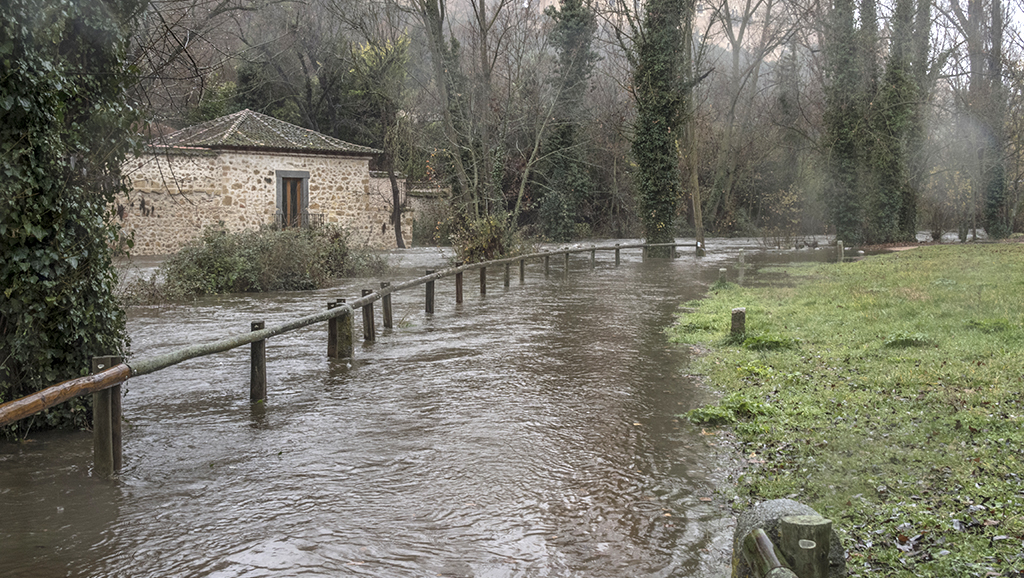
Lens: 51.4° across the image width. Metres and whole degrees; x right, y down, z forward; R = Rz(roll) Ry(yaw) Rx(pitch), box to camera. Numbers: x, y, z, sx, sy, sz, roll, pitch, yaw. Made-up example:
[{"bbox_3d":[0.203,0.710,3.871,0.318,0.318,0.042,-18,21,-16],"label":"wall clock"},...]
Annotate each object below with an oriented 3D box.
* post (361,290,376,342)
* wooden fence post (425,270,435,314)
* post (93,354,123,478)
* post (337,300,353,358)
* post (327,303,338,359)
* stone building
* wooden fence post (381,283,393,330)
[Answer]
[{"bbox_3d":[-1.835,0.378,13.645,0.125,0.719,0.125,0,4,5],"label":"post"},{"bbox_3d":[-1.367,0.092,17.631,0.125,0.797,0.125,1,4,8],"label":"wooden fence post"},{"bbox_3d":[-2.461,0.808,6.459,0.120,0.802,0.120,0,4,6],"label":"post"},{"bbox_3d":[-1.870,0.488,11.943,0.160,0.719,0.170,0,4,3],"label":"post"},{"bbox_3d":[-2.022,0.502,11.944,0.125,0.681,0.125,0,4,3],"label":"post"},{"bbox_3d":[-13.114,-5.302,53.294,13.000,7.200,8.500,-2,4,-33],"label":"stone building"},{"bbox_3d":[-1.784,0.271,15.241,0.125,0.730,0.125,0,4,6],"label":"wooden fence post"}]

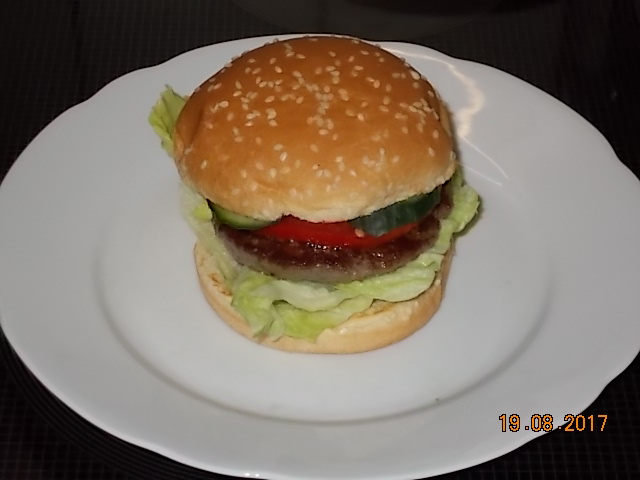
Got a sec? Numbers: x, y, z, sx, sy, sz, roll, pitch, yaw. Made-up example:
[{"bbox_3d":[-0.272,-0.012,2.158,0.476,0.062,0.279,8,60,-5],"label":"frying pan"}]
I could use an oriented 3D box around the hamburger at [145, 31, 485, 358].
[{"bbox_3d":[0.000,-0.023,0.706,0.124,0.090,0.116,2,42,0],"label":"hamburger"}]

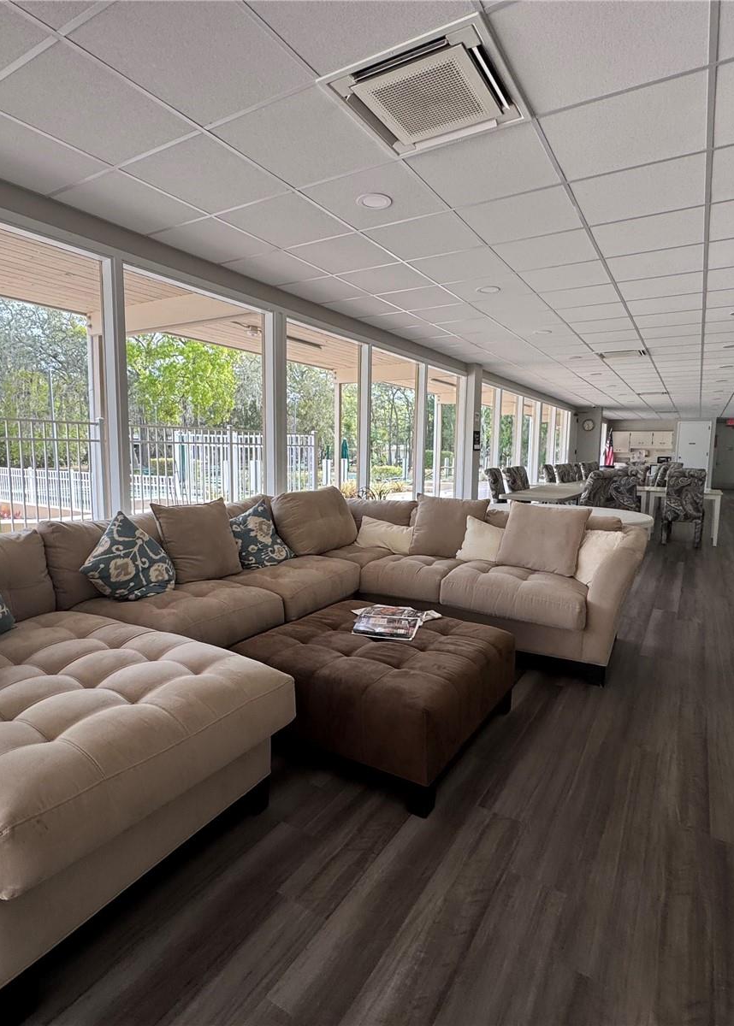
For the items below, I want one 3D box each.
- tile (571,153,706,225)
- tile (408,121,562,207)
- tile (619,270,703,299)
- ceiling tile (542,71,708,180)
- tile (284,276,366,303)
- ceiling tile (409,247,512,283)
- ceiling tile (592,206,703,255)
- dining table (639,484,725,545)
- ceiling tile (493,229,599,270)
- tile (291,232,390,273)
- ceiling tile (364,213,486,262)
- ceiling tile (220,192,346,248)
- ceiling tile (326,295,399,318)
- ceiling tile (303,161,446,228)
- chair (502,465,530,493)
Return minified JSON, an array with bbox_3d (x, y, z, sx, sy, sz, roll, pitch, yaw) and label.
[{"bbox_3d":[1.411,-1.649,2.857,0.601,0.025,0.600,5,7,30],"label":"tile"},{"bbox_3d":[0.578,-1.642,2.651,0.595,0.020,0.595,4,7,31],"label":"tile"},{"bbox_3d":[2.346,-1.810,4.420,0.601,0.025,0.600,5,7,30],"label":"tile"},{"bbox_3d":[1.101,-1.604,2.340,0.595,0.020,0.595,4,7,31],"label":"ceiling tile"},{"bbox_3d":[-0.363,-1.867,4.608,0.570,0.025,0.600,5,7,30],"label":"tile"},{"bbox_3d":[0.682,-1.773,3.986,0.603,0.024,0.606,4,7,31],"label":"ceiling tile"},{"bbox_3d":[1.723,-1.698,3.367,0.603,0.024,0.606,4,7,31],"label":"ceiling tile"},{"bbox_3d":[4.806,0.036,8.464,1.040,0.757,1.140,4,7,31],"label":"dining table"},{"bbox_3d":[1.203,-1.736,3.676,0.603,0.024,0.606,4,7,31],"label":"ceiling tile"},{"bbox_3d":[-0.150,-1.774,3.802,0.595,0.020,0.595,4,7,31],"label":"tile"},{"bbox_3d":[0.362,-1.731,3.476,0.601,0.025,0.600,5,7,30],"label":"ceiling tile"},{"bbox_3d":[-0.469,-1.719,3.273,0.595,0.020,0.595,4,7,31],"label":"ceiling tile"},{"bbox_3d":[-0.021,-1.900,5.118,0.560,0.024,0.606,4,7,31],"label":"ceiling tile"},{"bbox_3d":[0.054,-1.681,2.962,0.595,0.020,0.595,4,7,31],"label":"ceiling tile"},{"bbox_3d":[2.275,-0.100,7.736,0.620,1.045,0.480,5,8,35],"label":"chair"}]

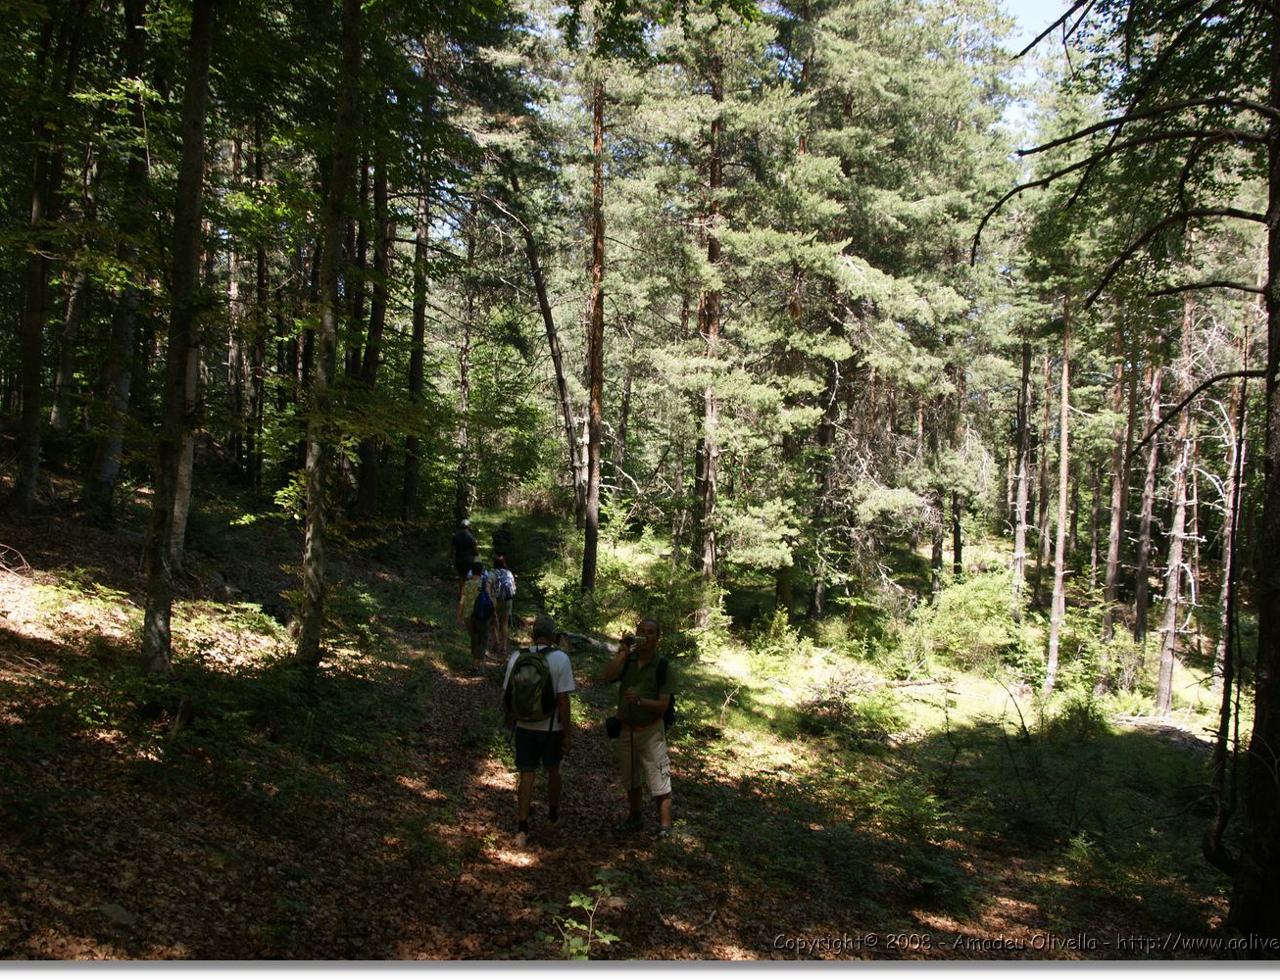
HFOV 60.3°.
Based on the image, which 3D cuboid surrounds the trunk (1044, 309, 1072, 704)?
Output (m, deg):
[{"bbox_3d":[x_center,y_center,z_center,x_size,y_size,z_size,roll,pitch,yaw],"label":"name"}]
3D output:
[{"bbox_3d":[6.879,0.158,18.064,0.210,6.446,0.210,3,-1,0],"label":"trunk"}]

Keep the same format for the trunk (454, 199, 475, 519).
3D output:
[{"bbox_3d":[-4.562,-3.325,29.000,0.320,8.405,0.320,1,0,0],"label":"trunk"}]

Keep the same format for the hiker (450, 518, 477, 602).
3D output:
[{"bbox_3d":[-3.614,1.449,22.600,0.500,1.730,0.380,3,-1,-9],"label":"hiker"}]

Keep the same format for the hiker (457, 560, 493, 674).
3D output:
[{"bbox_3d":[-2.360,1.848,15.900,0.520,1.670,0.420,3,-1,-14],"label":"hiker"}]

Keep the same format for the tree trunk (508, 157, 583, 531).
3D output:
[{"bbox_3d":[-2.473,-3.836,29.094,0.500,9.641,0.400,-10,-1,0],"label":"tree trunk"}]

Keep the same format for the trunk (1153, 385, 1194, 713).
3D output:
[{"bbox_3d":[8.441,0.985,17.500,0.260,5.155,0.260,4,0,0],"label":"trunk"}]

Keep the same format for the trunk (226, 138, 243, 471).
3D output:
[{"bbox_3d":[-11.400,-5.202,31.000,0.300,9.370,0.300,0,0,0],"label":"trunk"}]

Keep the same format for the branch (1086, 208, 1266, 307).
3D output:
[{"bbox_3d":[3.357,-1.460,6.900,1.140,0.620,0.450,2,0,0],"label":"branch"}]

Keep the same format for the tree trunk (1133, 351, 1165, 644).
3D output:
[{"bbox_3d":[10.875,0.176,23.563,0.300,6.326,0.280,4,-1,0],"label":"tree trunk"}]

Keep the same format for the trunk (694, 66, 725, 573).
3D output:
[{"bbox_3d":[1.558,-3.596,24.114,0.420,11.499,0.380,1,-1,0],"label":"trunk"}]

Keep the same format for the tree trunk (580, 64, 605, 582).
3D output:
[{"bbox_3d":[-1.055,-3.465,25.000,0.370,11.780,0.370,1,0,0],"label":"tree trunk"}]

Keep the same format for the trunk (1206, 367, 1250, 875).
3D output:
[{"bbox_3d":[3.820,0.840,7.133,0.200,3.283,0.180,3,-1,0],"label":"trunk"}]

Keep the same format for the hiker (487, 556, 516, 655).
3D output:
[{"bbox_3d":[-2.260,1.876,18.000,0.500,1.660,0.470,2,0,-9],"label":"hiker"}]

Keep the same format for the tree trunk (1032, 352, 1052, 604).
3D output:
[{"bbox_3d":[10.970,-0.297,30.000,0.270,6.978,0.270,2,0,0],"label":"tree trunk"}]

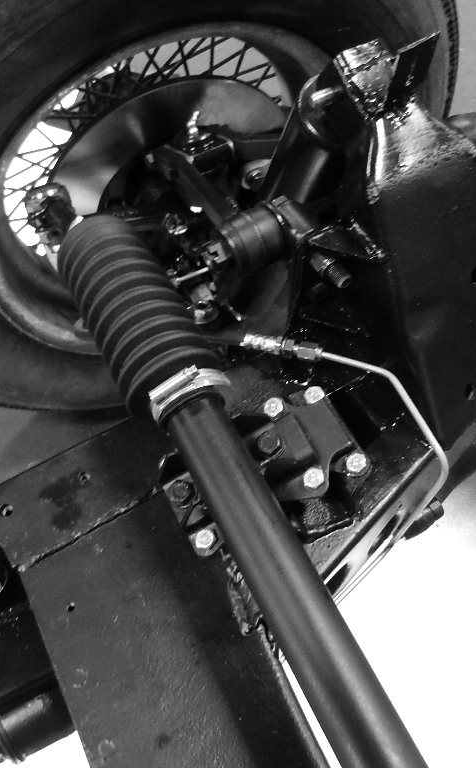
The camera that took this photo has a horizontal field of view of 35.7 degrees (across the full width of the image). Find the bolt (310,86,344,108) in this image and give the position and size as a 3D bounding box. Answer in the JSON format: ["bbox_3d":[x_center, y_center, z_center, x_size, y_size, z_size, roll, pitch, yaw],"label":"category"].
[{"bbox_3d":[0.063,-0.205,0.530,0.025,0.011,0.011,-29,54,-1],"label":"bolt"}]

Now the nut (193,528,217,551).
[{"bbox_3d":[-0.023,0.110,0.525,0.015,0.008,0.015,-29,54,-1],"label":"nut"}]

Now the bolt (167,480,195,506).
[{"bbox_3d":[-0.041,0.079,0.530,0.017,0.010,0.017,-29,54,-1],"label":"bolt"}]

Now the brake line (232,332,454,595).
[{"bbox_3d":[0.066,0.038,0.553,0.122,0.076,0.207,-29,54,-1],"label":"brake line"}]

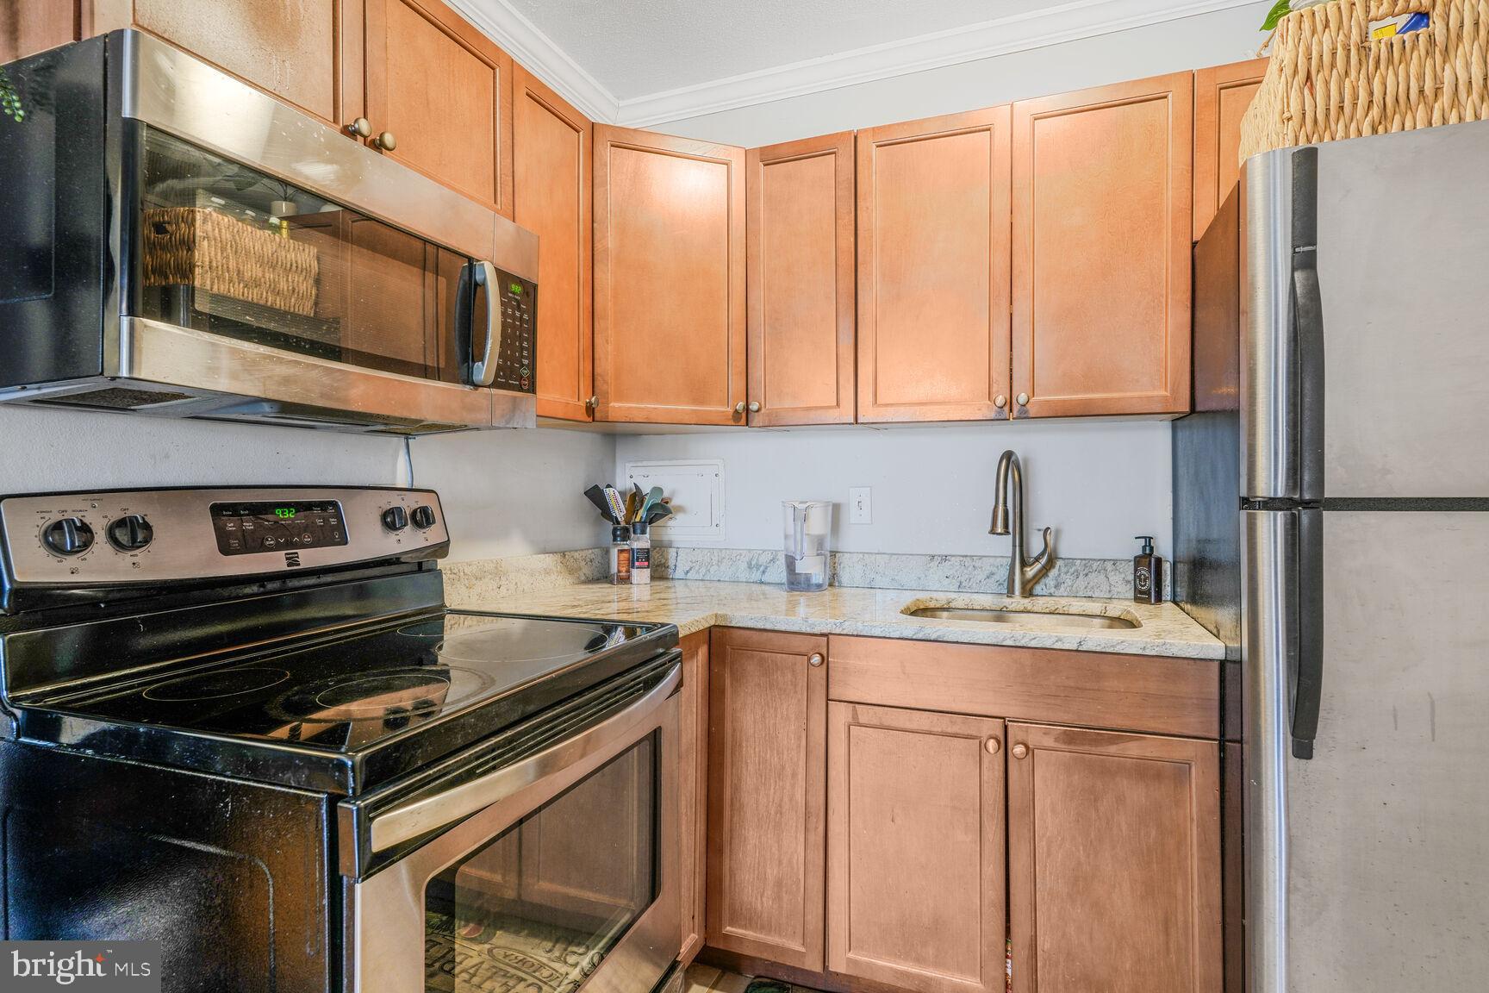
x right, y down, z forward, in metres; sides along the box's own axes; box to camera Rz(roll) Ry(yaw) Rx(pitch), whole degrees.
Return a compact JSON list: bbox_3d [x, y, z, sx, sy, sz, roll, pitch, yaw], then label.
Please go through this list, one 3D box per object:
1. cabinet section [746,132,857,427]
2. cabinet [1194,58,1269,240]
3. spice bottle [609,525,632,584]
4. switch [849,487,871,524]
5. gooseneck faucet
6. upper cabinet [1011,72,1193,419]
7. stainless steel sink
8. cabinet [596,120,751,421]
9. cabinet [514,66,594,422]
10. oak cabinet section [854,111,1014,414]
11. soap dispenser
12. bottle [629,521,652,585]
[{"bbox_3d":[0.203,-0.574,2.142,0.301,0.760,0.300,0,1,21],"label":"cabinet section"},{"bbox_3d":[1.249,-0.764,1.735,0.400,0.380,0.300,0,1,21],"label":"cabinet"},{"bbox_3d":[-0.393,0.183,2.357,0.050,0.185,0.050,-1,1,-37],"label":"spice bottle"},{"bbox_3d":[0.347,0.028,2.241,0.068,0.113,0.012,0,1,21],"label":"switch"},{"bbox_3d":[0.726,0.077,1.930,0.125,0.397,0.250,0,1,32],"label":"gooseneck faucet"},{"bbox_3d":[0.883,-0.574,1.879,0.379,0.760,0.300,0,1,21],"label":"upper cabinet"},{"bbox_3d":[0.659,0.393,1.811,0.540,0.180,0.370,0,1,21],"label":"stainless steel sink"},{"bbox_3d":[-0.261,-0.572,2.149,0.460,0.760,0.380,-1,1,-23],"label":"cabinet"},{"bbox_3d":[-0.579,-0.564,1.801,0.300,0.760,0.308,0,1,21],"label":"cabinet"},{"bbox_3d":[0.525,-0.574,2.018,0.376,0.760,0.300,0,1,21],"label":"oak cabinet section"},{"bbox_3d":[1.046,0.189,1.926,0.056,0.169,0.056,-1,1,-32],"label":"soap dispenser"},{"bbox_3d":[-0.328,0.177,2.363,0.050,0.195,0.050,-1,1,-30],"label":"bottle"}]

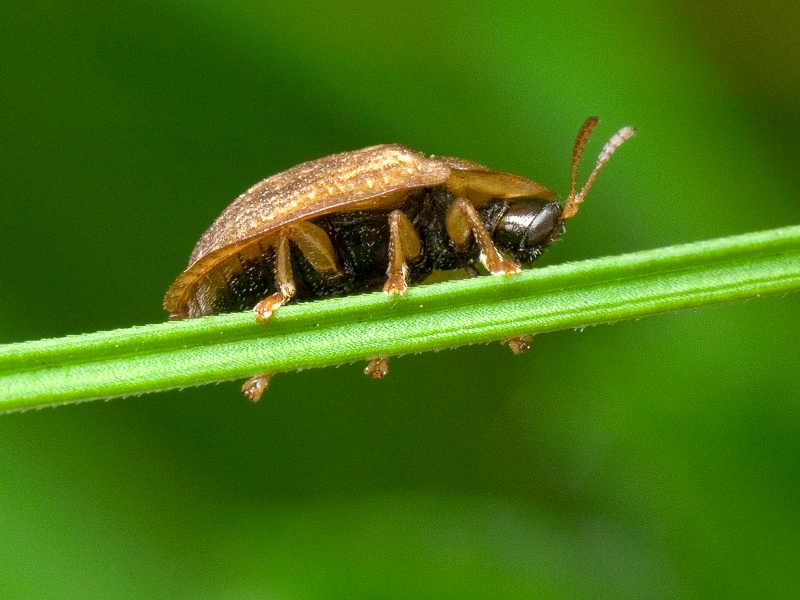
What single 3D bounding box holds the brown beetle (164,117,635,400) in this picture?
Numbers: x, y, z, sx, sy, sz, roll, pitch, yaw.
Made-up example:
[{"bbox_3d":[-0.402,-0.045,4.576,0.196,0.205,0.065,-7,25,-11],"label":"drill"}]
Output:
[{"bbox_3d":[0.000,-0.001,0.050,0.008,0.003,0.004,-10,-23,-4],"label":"brown beetle"}]

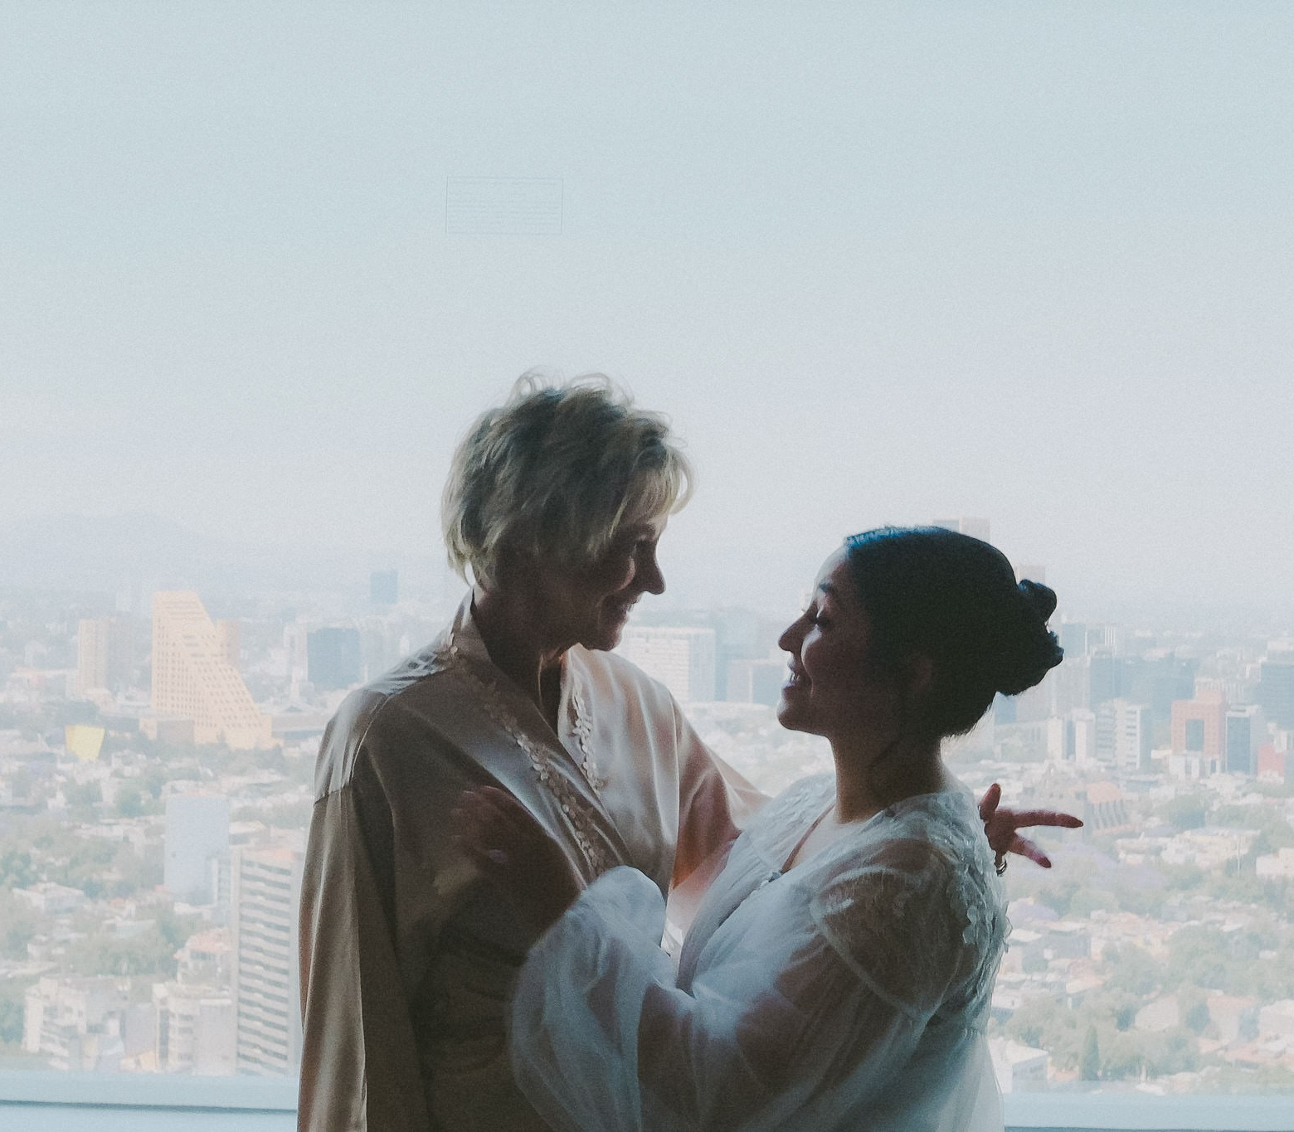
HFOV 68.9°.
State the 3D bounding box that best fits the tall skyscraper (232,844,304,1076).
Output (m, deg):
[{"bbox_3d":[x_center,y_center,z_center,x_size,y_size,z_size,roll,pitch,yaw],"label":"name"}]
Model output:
[{"bbox_3d":[-73.700,83.060,197.820,17.000,48.000,17.000,0,-1,28],"label":"tall skyscraper"}]

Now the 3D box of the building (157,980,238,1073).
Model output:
[{"bbox_3d":[-93.720,97.270,196.440,15.000,18.000,9.000,1,-1,-8],"label":"building"}]

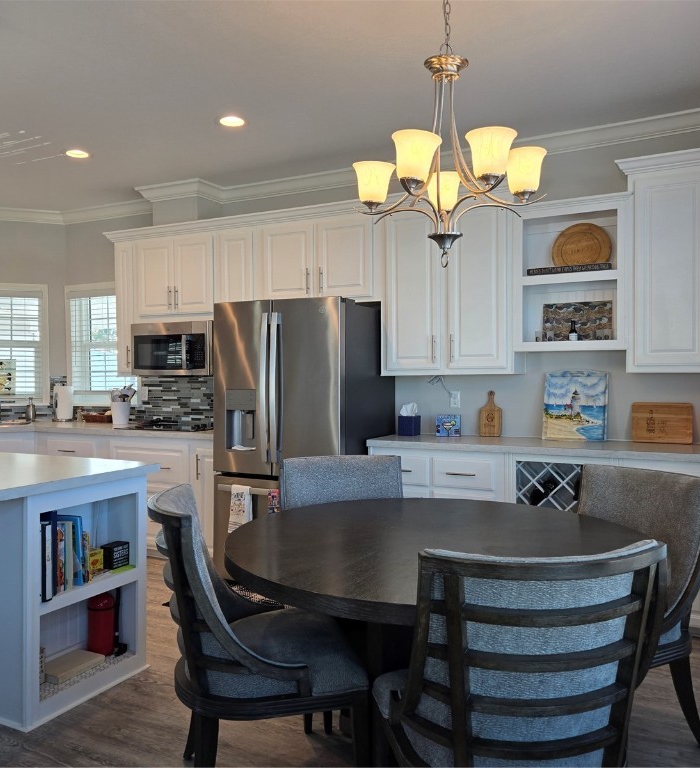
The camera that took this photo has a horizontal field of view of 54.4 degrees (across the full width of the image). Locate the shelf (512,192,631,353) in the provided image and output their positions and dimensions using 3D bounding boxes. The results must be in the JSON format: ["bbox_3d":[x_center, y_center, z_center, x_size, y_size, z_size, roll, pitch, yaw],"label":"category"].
[{"bbox_3d":[1.273,-0.598,3.870,0.597,0.829,0.323,0,1,29],"label":"shelf"}]

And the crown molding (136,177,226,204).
[{"bbox_3d":[-1.284,-1.446,5.255,0.580,0.100,0.425,0,0,28],"label":"crown molding"}]

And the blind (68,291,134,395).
[{"bbox_3d":[-2.140,-0.376,5.893,0.798,0.914,0.061,0,1,29],"label":"blind"}]

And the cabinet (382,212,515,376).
[{"bbox_3d":[0.653,-0.574,4.299,0.856,1.032,0.320,0,0,28],"label":"cabinet"}]

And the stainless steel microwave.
[{"bbox_3d":[-1.258,-0.264,5.216,0.763,0.391,0.399,0,1,29],"label":"stainless steel microwave"}]

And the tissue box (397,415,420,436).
[{"bbox_3d":[0.385,0.268,4.408,0.113,0.129,0.113,0,1,29],"label":"tissue box"}]

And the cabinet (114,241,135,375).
[{"bbox_3d":[-1.700,-0.595,5.486,0.202,1.056,0.313,0,1,29],"label":"cabinet"}]

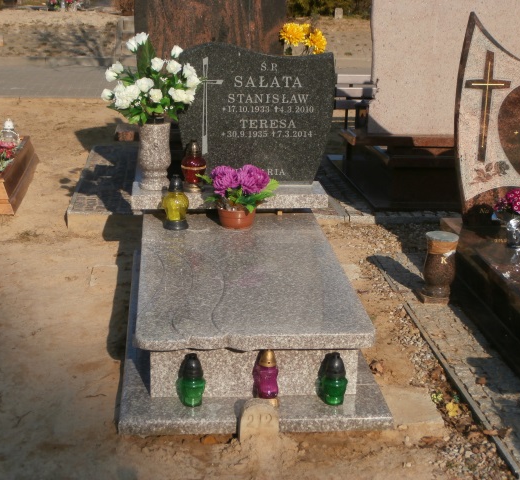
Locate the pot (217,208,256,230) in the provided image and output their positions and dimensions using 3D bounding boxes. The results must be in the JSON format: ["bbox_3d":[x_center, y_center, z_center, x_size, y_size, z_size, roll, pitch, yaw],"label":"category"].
[{"bbox_3d":[-0.113,-0.122,4.949,0.179,0.108,0.179,0,16,-5],"label":"pot"}]

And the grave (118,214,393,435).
[{"bbox_3d":[-0.085,0.256,4.379,0.925,0.298,1.822,0,16,-5],"label":"grave"}]

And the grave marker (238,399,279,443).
[{"bbox_3d":[0.000,0.602,3.492,0.131,0.150,0.055,0,16,-5],"label":"grave marker"}]

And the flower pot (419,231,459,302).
[{"bbox_3d":[0.838,0.124,4.944,0.155,0.322,0.155,0,16,-5],"label":"flower pot"}]

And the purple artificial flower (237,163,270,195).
[{"bbox_3d":[-0.030,-0.279,4.891,0.158,0.127,0.138,0,16,-5],"label":"purple artificial flower"}]

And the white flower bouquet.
[{"bbox_3d":[-0.522,-0.772,5.067,0.468,0.402,0.405,0,16,-5],"label":"white flower bouquet"}]

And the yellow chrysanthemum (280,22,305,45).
[{"bbox_3d":[0.185,-1.205,6.181,0.155,0.141,0.143,0,16,-5],"label":"yellow chrysanthemum"}]

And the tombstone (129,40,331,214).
[{"bbox_3d":[-0.127,-0.553,5.134,0.992,0.754,0.322,0,16,-5],"label":"tombstone"}]

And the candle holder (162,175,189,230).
[{"bbox_3d":[-0.394,-0.185,4.885,0.120,0.253,0.120,0,16,-5],"label":"candle holder"}]

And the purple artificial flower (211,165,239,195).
[{"bbox_3d":[-0.164,-0.276,4.880,0.130,0.131,0.133,0,16,-5],"label":"purple artificial flower"}]

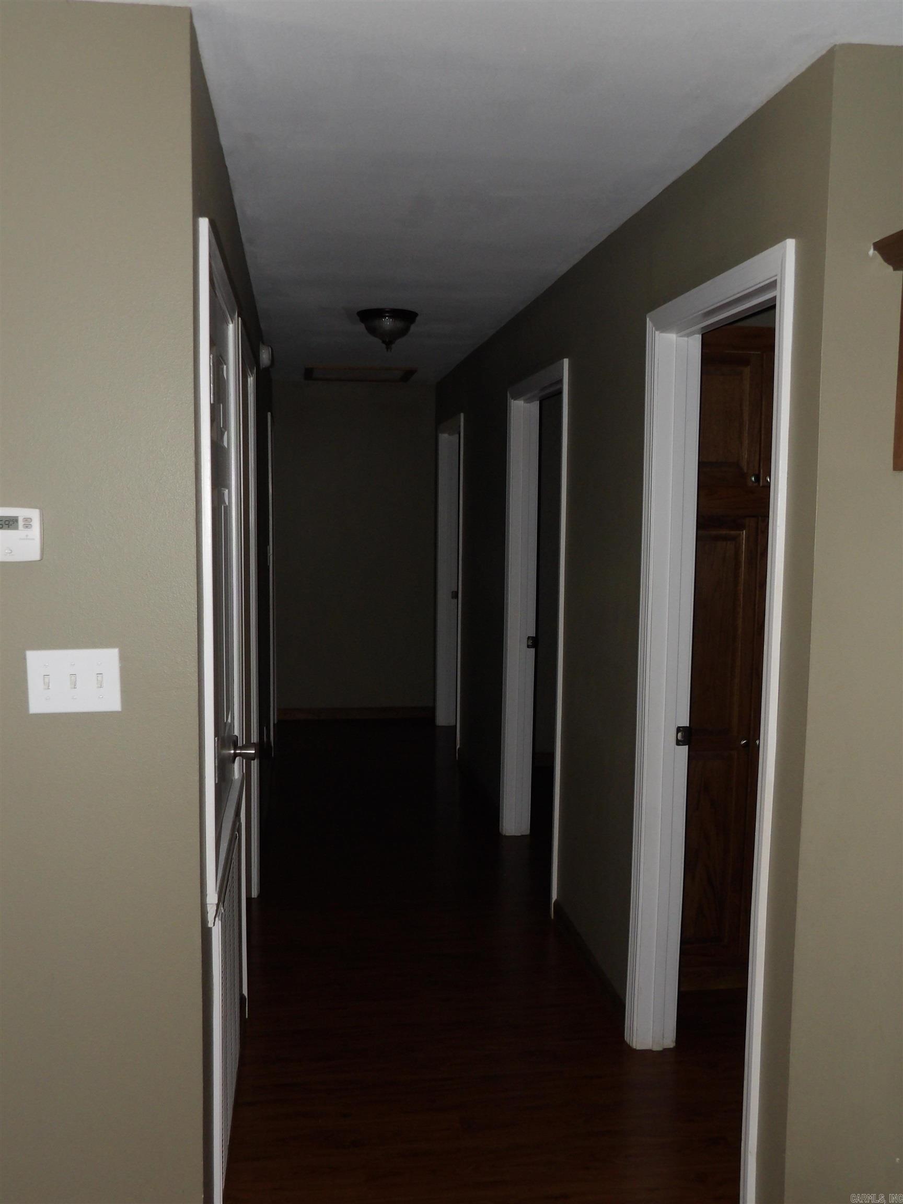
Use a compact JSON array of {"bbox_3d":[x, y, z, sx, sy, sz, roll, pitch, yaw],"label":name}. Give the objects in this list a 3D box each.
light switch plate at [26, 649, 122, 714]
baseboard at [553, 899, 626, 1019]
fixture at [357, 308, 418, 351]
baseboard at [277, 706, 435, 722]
[{"bbox_3d":[-0.680,0.144,1.755,0.162,0.115,0.012,0,6,-9],"label":"light switch plate"},{"bbox_3d":[0.467,1.236,3.354,0.014,0.083,0.867,0,6,-9],"label":"baseboard"},{"bbox_3d":[-0.290,-1.223,4.420,0.278,0.162,0.278,0,6,-9],"label":"fixture"},{"bbox_3d":[-0.701,0.828,7.187,1.168,0.083,0.014,0,6,-9],"label":"baseboard"}]

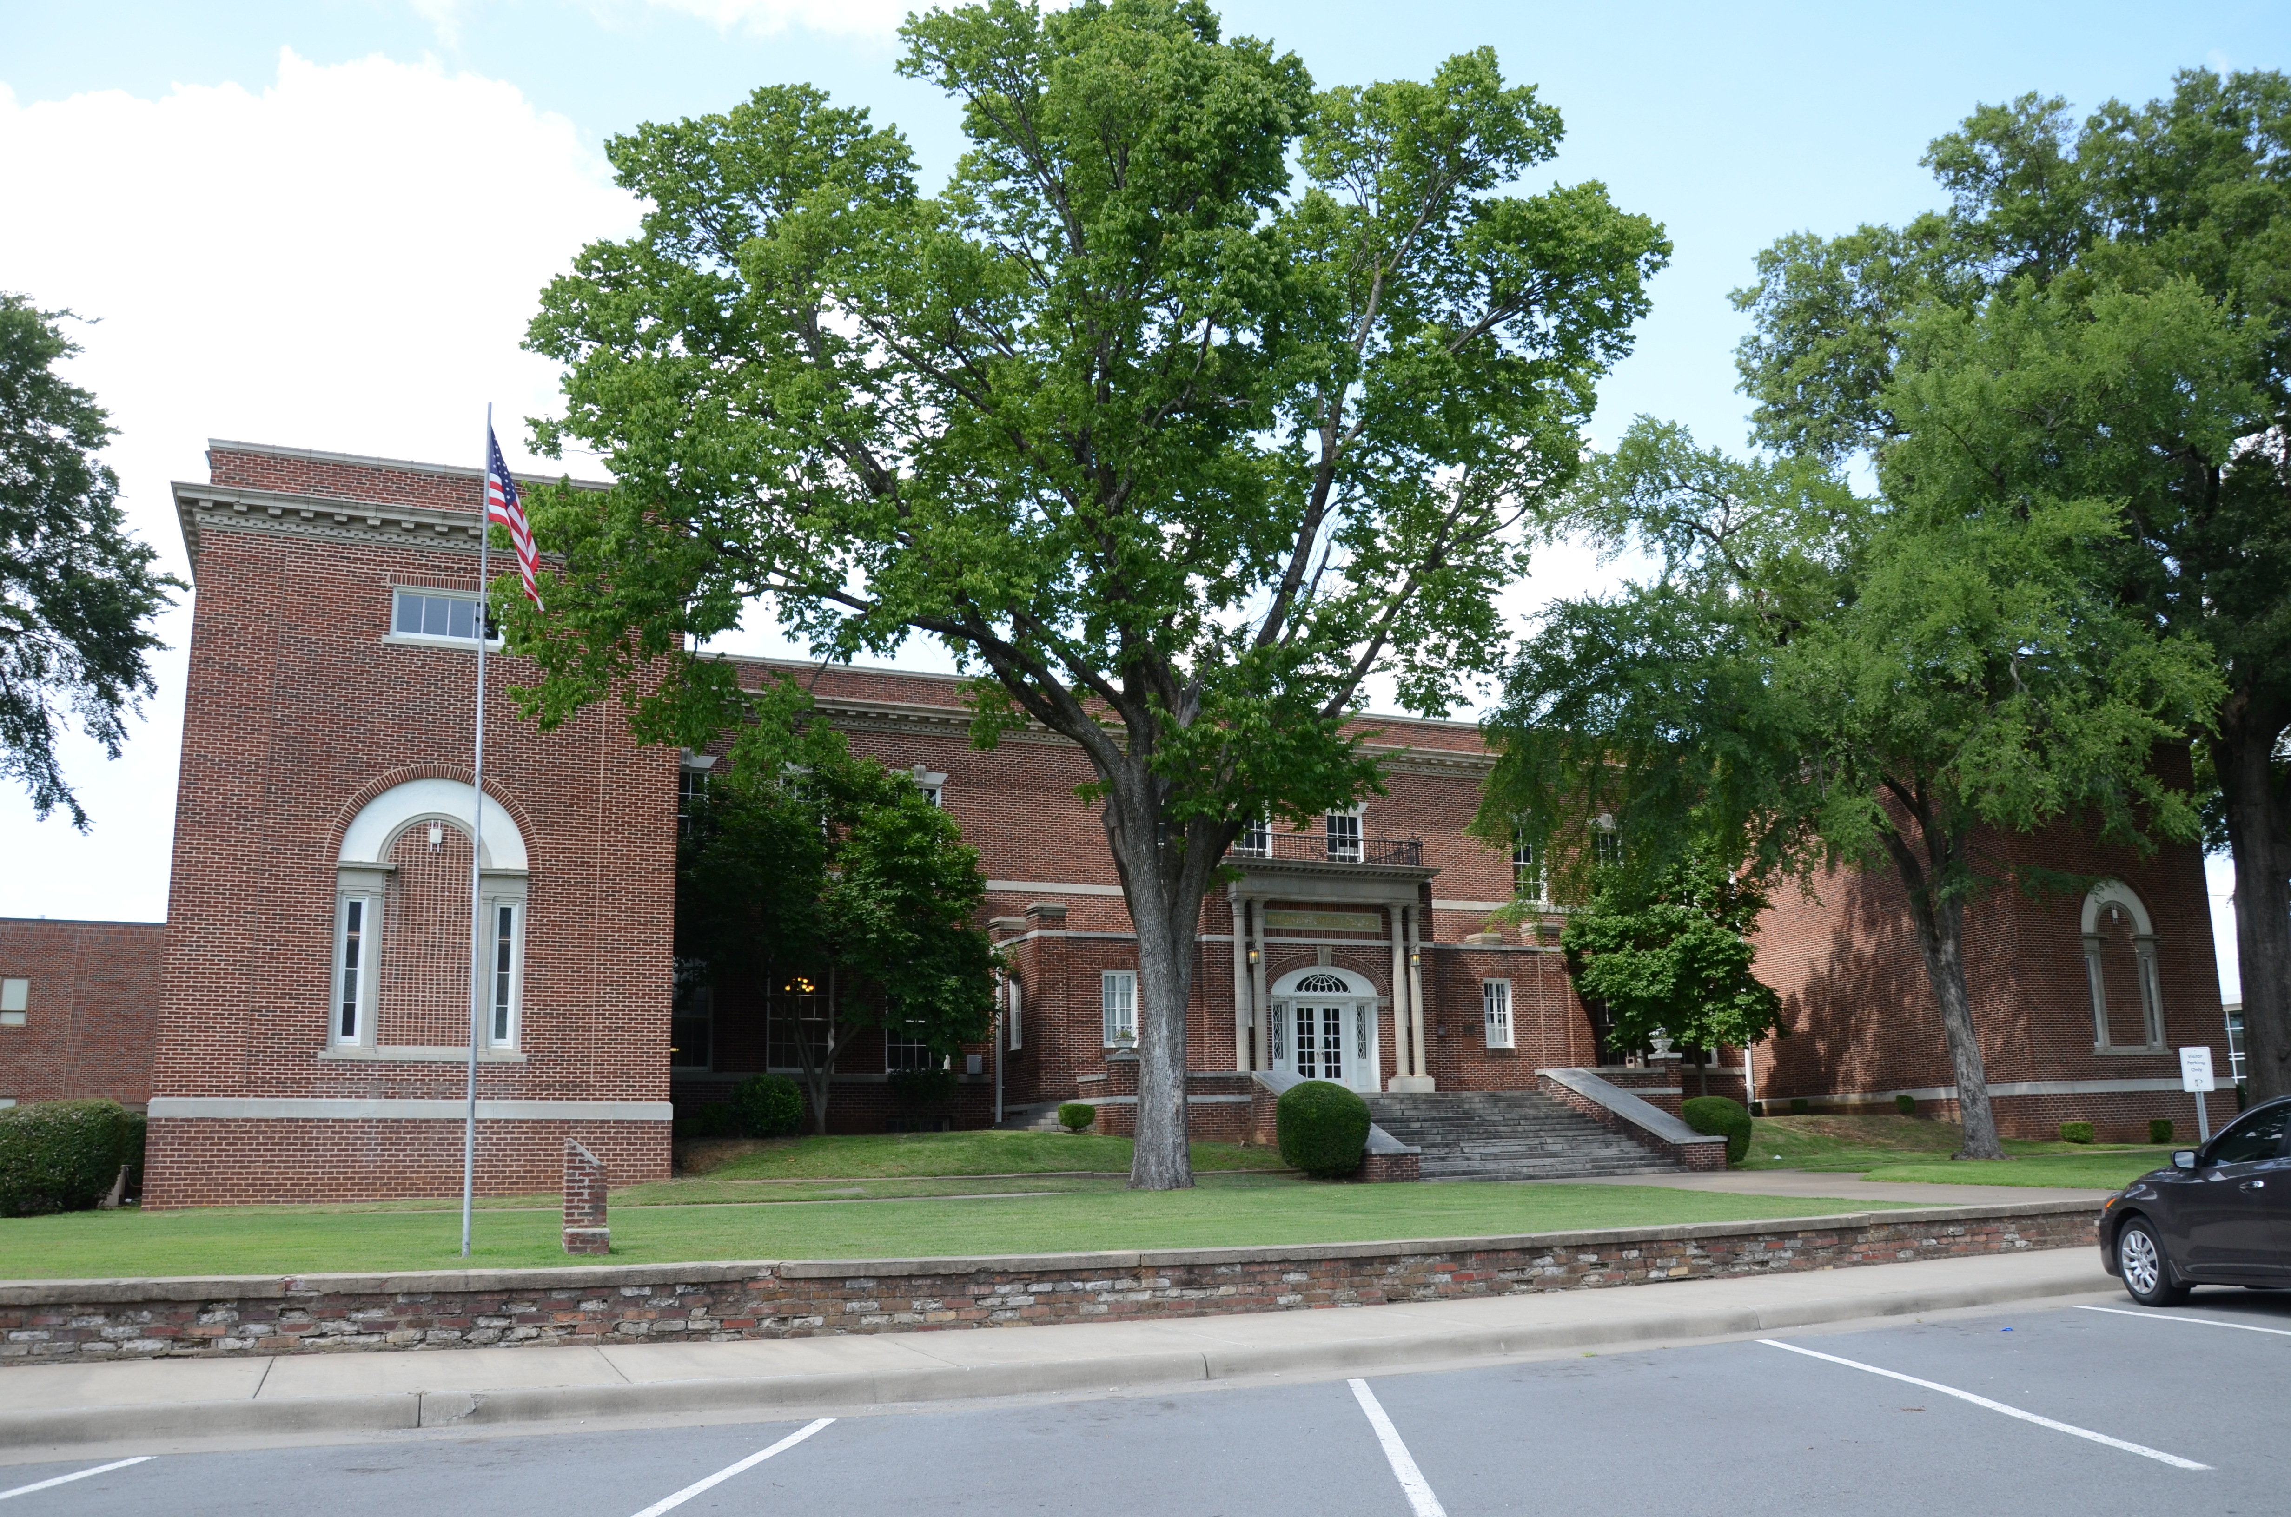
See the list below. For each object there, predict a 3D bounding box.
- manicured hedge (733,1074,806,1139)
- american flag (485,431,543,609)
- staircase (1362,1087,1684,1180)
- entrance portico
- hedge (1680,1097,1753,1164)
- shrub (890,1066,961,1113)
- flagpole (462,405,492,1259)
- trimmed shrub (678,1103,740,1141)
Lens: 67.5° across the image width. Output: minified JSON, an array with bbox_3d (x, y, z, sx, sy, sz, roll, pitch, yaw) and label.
[{"bbox_3d":[-7.934,7.315,36.223,1.420,1.360,1.400,4,-13,-24],"label":"manicured hedge"},{"bbox_3d":[-6.798,-2.589,18.447,0.680,2.050,0.420,4,-13,-24],"label":"american flag"},{"bbox_3d":[6.823,7.429,34.109,6.150,1.630,4.400,4,-13,-24],"label":"staircase"},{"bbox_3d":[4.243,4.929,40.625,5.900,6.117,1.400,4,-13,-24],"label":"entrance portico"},{"bbox_3d":[11.747,7.662,35.263,1.400,1.450,1.400,4,-13,-24],"label":"hedge"},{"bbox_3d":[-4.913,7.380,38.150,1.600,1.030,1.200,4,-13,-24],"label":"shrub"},{"bbox_3d":[-6.922,0.552,17.700,0.100,9.061,0.100,2,-12,-24],"label":"flagpole"},{"bbox_3d":[-9.054,7.545,35.661,1.500,0.800,1.100,4,-13,-24],"label":"trimmed shrub"}]

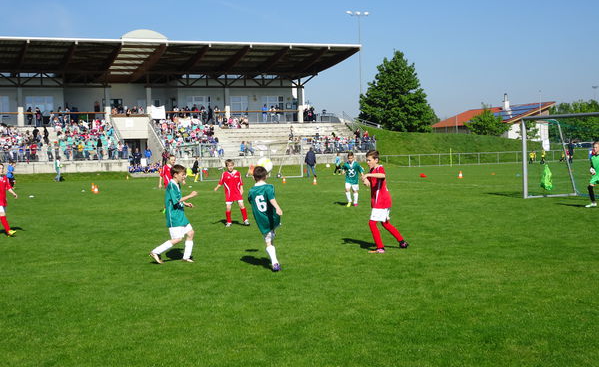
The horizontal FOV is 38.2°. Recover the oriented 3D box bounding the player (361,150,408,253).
[{"bbox_3d":[1.149,0.231,11.678,0.580,1.380,0.450,-2,2,6],"label":"player"}]

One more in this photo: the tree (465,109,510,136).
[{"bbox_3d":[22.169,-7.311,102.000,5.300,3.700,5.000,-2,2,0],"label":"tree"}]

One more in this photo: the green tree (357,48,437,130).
[{"bbox_3d":[10.873,-10.159,95.000,8.500,8.900,8.300,-2,2,0],"label":"green tree"}]

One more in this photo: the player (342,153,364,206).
[{"bbox_3d":[1.316,-0.103,21.203,0.530,1.360,0.360,-2,2,7],"label":"player"}]

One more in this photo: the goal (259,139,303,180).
[{"bbox_3d":[-1.449,-1.364,49.451,1.400,2.050,5.100,-3,2,-22],"label":"goal"}]

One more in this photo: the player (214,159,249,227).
[{"bbox_3d":[-1.312,0.170,16.657,0.600,1.290,0.380,-2,2,-6],"label":"player"}]

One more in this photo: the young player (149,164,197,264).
[{"bbox_3d":[-1.661,0.388,11.245,0.540,1.270,0.450,-1,2,12],"label":"young player"}]

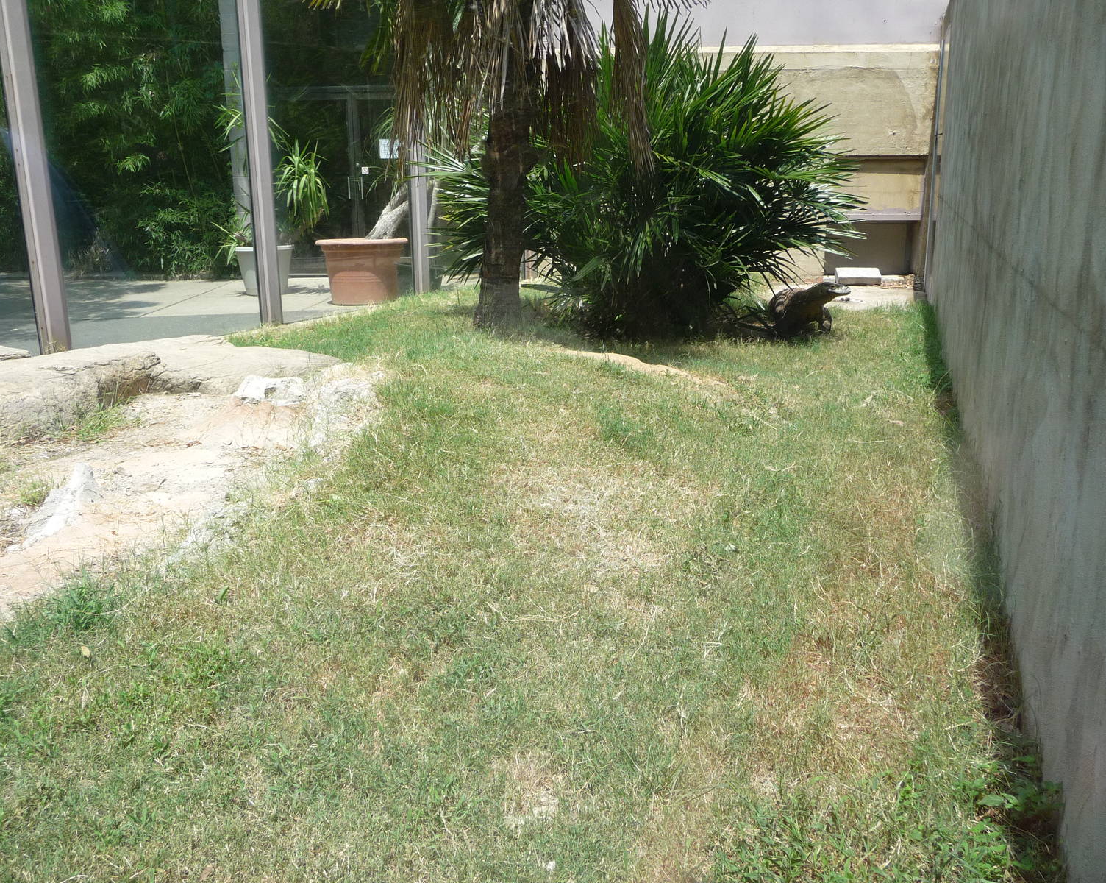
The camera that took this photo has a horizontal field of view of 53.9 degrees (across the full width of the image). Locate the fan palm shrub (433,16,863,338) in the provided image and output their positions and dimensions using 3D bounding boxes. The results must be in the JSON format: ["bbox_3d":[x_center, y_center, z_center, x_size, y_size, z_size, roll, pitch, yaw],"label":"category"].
[{"bbox_3d":[0.800,-2.220,9.150,3.500,2.500,3.100,1,15,5],"label":"fan palm shrub"}]

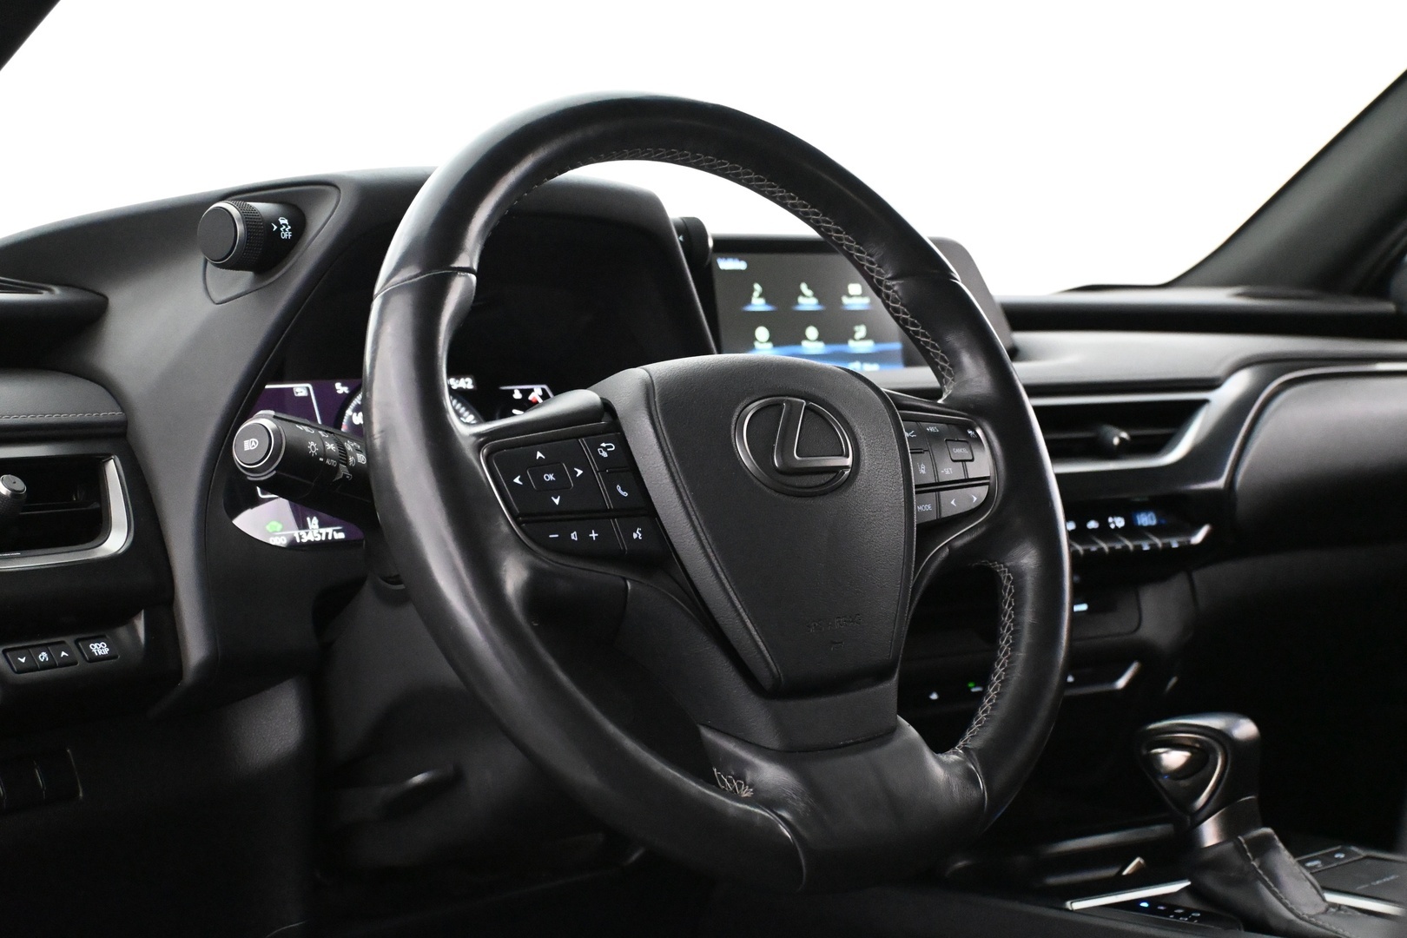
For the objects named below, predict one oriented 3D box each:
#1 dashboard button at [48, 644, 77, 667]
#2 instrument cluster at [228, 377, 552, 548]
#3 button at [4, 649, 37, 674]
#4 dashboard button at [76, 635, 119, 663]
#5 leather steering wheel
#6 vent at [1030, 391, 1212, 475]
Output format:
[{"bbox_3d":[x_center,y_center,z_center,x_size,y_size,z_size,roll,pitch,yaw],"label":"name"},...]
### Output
[{"bbox_3d":[-0.270,0.079,0.771,0.009,0.006,0.012,-5,46,-47],"label":"dashboard button"},{"bbox_3d":[-0.161,0.000,1.026,0.220,0.097,0.038,-3,-16,-39],"label":"instrument cluster"},{"bbox_3d":[-0.282,0.080,0.758,0.011,0.006,0.012,-5,46,-47],"label":"button"},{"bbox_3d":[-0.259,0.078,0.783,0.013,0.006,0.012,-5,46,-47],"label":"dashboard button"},{"bbox_3d":[0.018,0.002,0.805,0.369,0.369,0.080,-3,-20,-39],"label":"leather steering wheel"},{"bbox_3d":[0.260,-0.022,1.209,0.175,0.048,0.040,-3,-8,-39],"label":"vent"}]

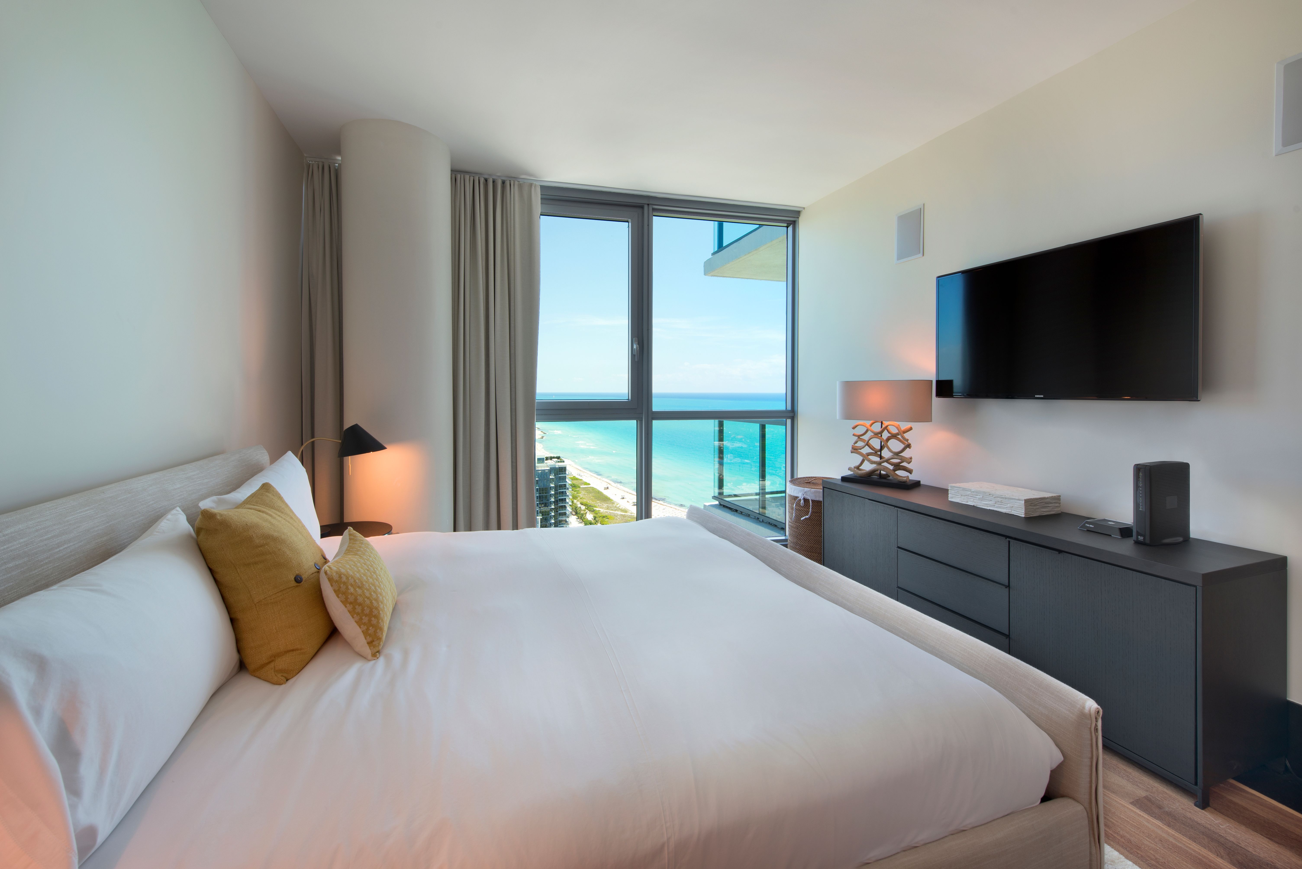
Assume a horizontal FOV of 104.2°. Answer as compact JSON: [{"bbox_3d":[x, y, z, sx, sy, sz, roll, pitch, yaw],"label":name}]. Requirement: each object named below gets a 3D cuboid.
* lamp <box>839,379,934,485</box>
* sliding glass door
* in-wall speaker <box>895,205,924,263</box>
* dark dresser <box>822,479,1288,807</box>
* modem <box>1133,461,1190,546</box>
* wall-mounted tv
[{"bbox_3d":[1.352,-0.014,2.988,0.214,0.607,0.510,-4,5,-42],"label":"lamp"},{"bbox_3d":[0.144,-0.415,3.776,2.191,2.601,0.122,-2,4,-20],"label":"sliding glass door"},{"bbox_3d":[1.558,-1.208,3.070,0.031,0.304,0.207,-2,4,-20],"label":"in-wall speaker"},{"bbox_3d":[1.562,0.685,2.370,0.476,0.691,1.701,-2,4,-20],"label":"dark dresser"},{"bbox_3d":[1.838,0.246,1.826,0.230,0.279,0.059,-2,4,-20],"label":"modem"},{"bbox_3d":[1.782,-0.494,2.314,0.061,0.663,1.085,-2,4,-20],"label":"wall-mounted tv"}]

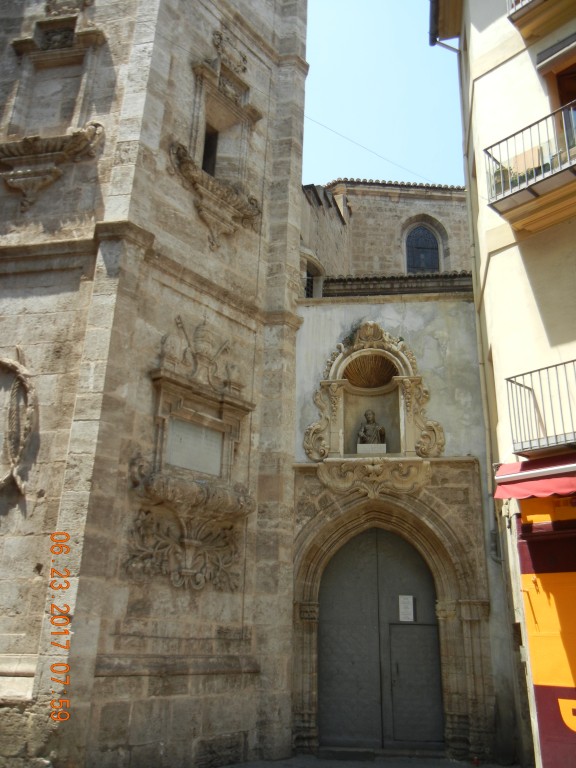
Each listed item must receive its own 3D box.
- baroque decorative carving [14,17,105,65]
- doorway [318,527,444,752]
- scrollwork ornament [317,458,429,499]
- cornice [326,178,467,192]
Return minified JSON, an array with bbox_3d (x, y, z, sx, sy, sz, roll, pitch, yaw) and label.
[{"bbox_3d":[-4.454,-6.694,13.064,1.870,0.850,0.350,-2,-21,9],"label":"baroque decorative carving"},{"bbox_3d":[1.620,4.416,11.857,2.110,3.670,0.120,-2,-21,9],"label":"doorway"},{"bbox_3d":[1.574,1.750,12.218,2.100,0.700,0.350,-2,-21,9],"label":"scrollwork ornament"},{"bbox_3d":[3.671,-6.273,21.738,4.498,0.420,0.420,3,-21,-3],"label":"cornice"}]

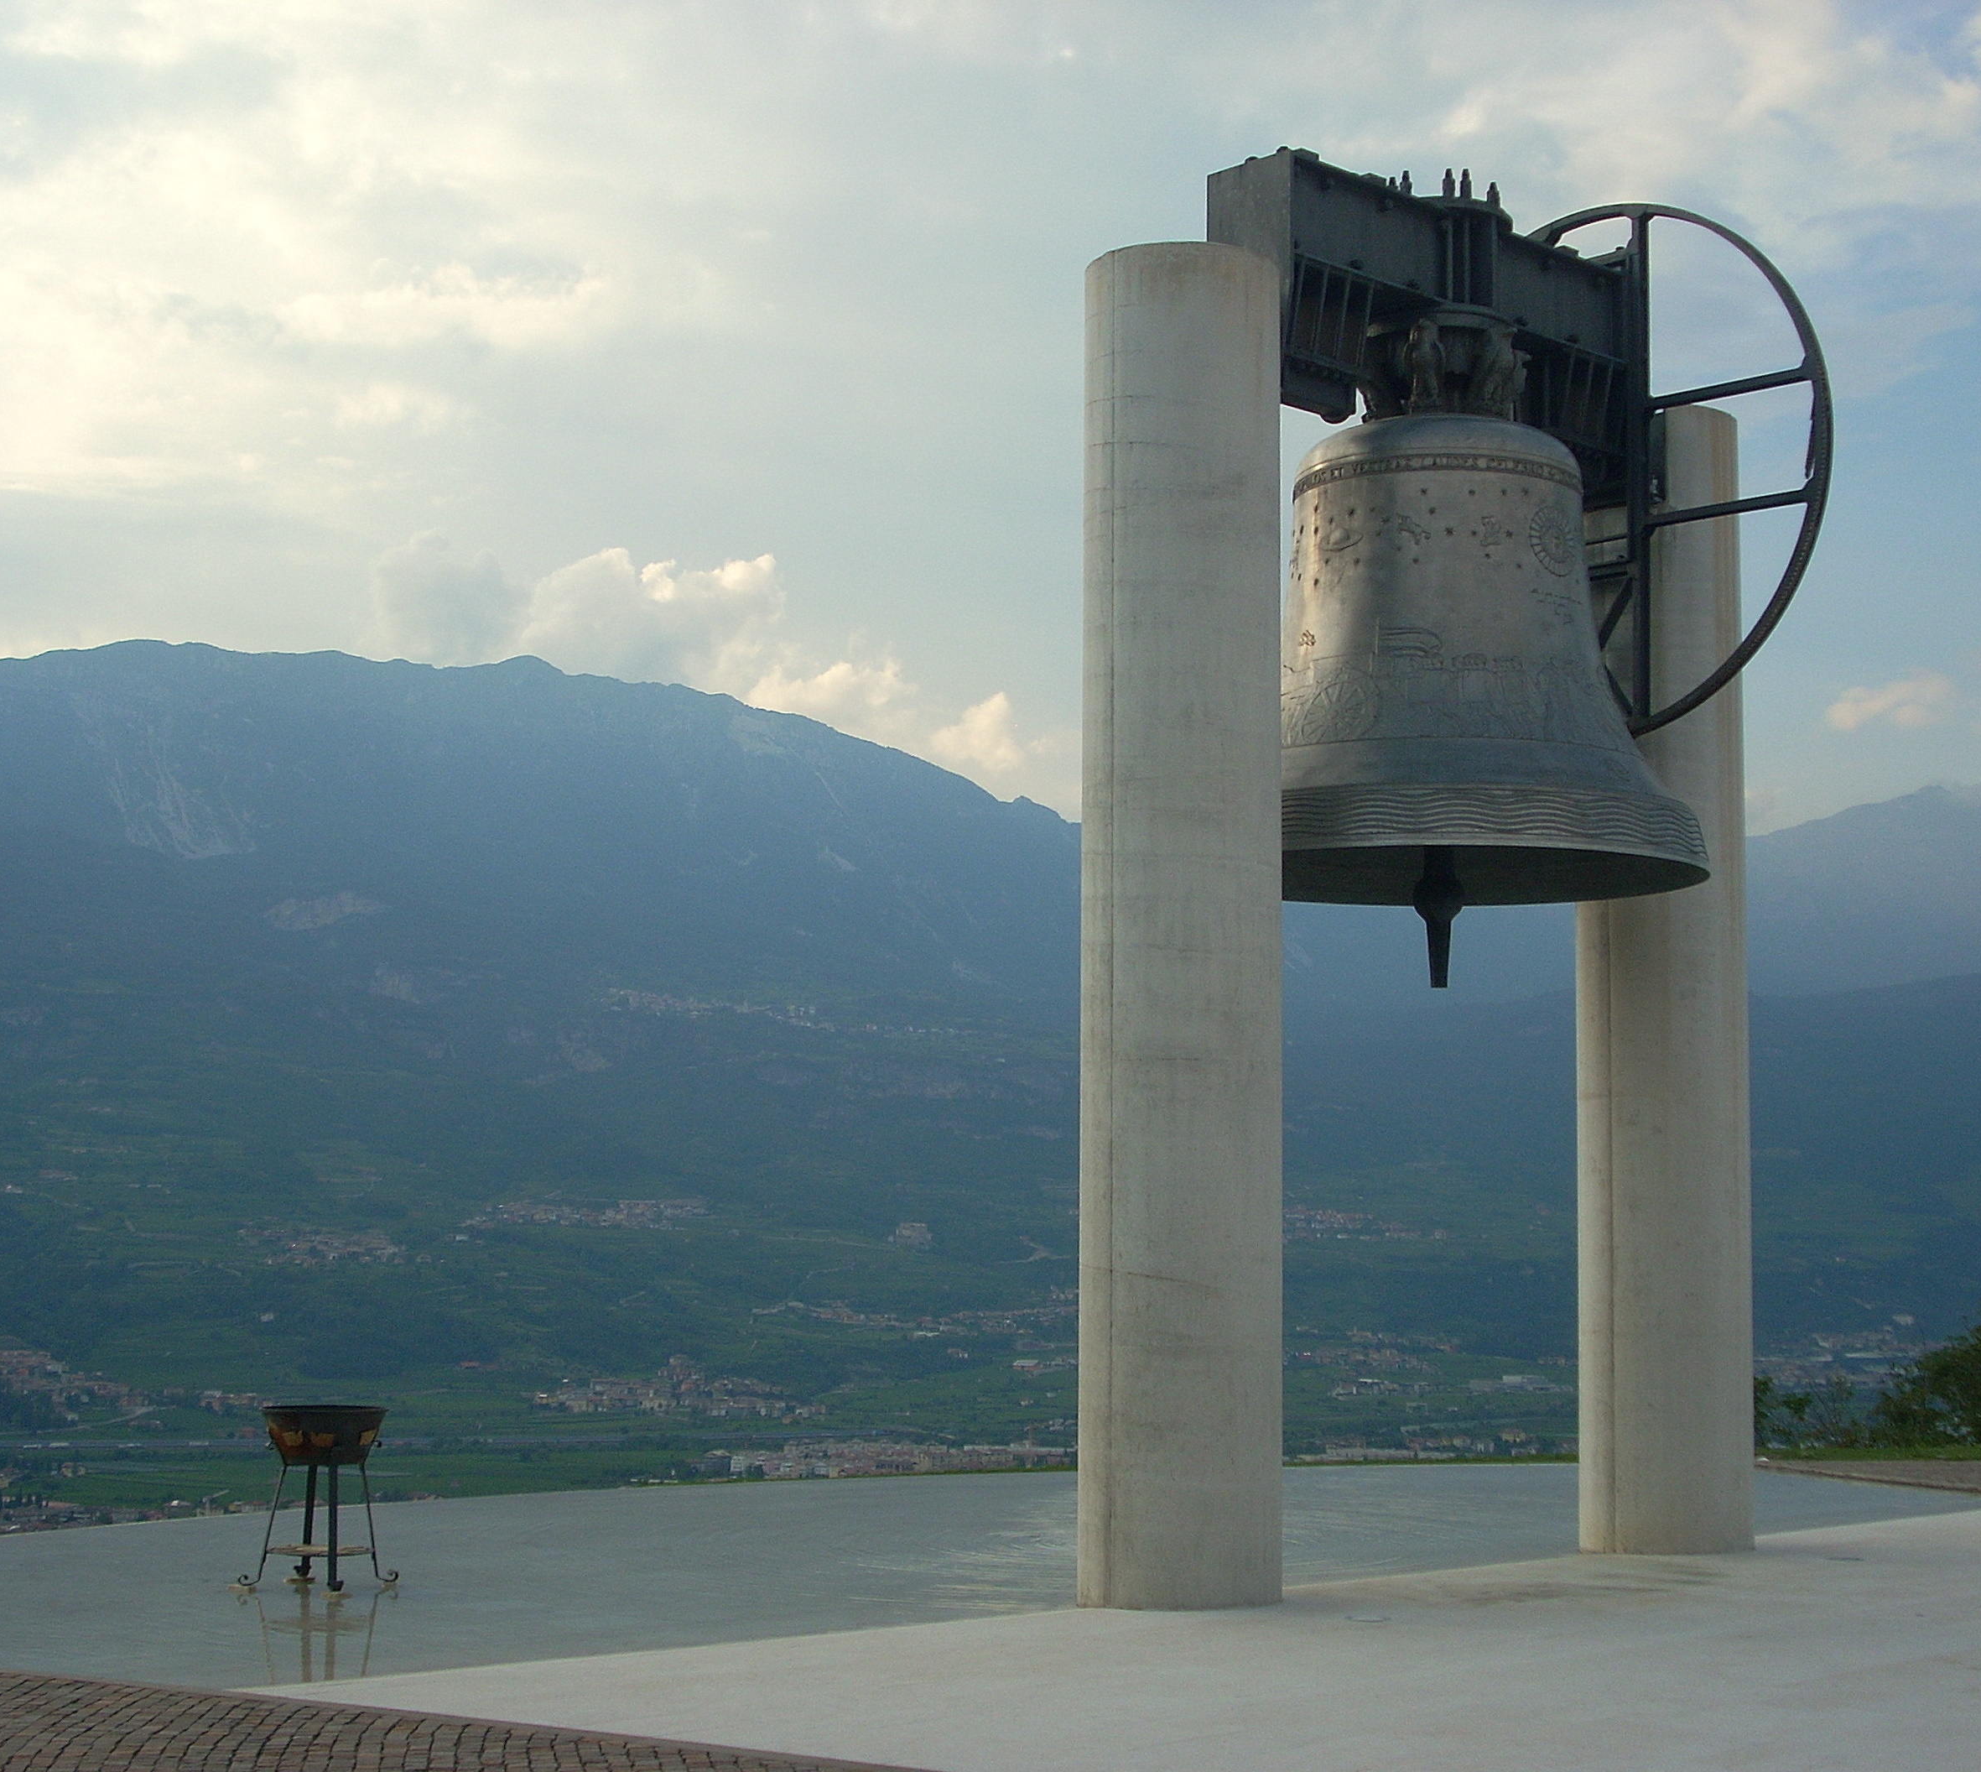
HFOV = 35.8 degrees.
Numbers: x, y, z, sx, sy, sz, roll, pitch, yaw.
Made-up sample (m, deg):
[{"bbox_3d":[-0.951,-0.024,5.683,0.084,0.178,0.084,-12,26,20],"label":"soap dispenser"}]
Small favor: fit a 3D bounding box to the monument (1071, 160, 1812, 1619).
[{"bbox_3d":[2.773,-0.254,18.746,5.770,8.720,3.500,7,-9,-43],"label":"monument"}]

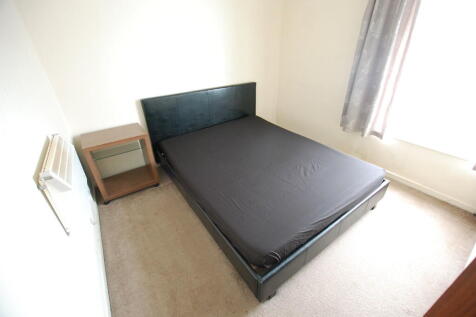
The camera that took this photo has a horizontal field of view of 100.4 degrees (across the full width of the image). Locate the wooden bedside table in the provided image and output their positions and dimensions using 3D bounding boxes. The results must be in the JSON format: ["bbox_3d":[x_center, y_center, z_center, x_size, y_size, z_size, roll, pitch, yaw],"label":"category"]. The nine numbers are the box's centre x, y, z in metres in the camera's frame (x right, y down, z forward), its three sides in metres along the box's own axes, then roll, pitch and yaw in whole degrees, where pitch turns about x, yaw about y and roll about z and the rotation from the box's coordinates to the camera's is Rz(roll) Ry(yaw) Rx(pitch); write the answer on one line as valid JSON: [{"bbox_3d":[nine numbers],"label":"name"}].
[{"bbox_3d":[-1.222,0.050,2.122,0.543,0.651,0.393,-20,35,-29],"label":"wooden bedside table"}]

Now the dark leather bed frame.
[{"bbox_3d":[0.163,-0.111,2.116,1.587,0.881,2.080,-20,35,-29],"label":"dark leather bed frame"}]

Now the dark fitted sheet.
[{"bbox_3d":[0.168,0.029,2.189,1.506,0.211,1.977,-20,35,-29],"label":"dark fitted sheet"}]

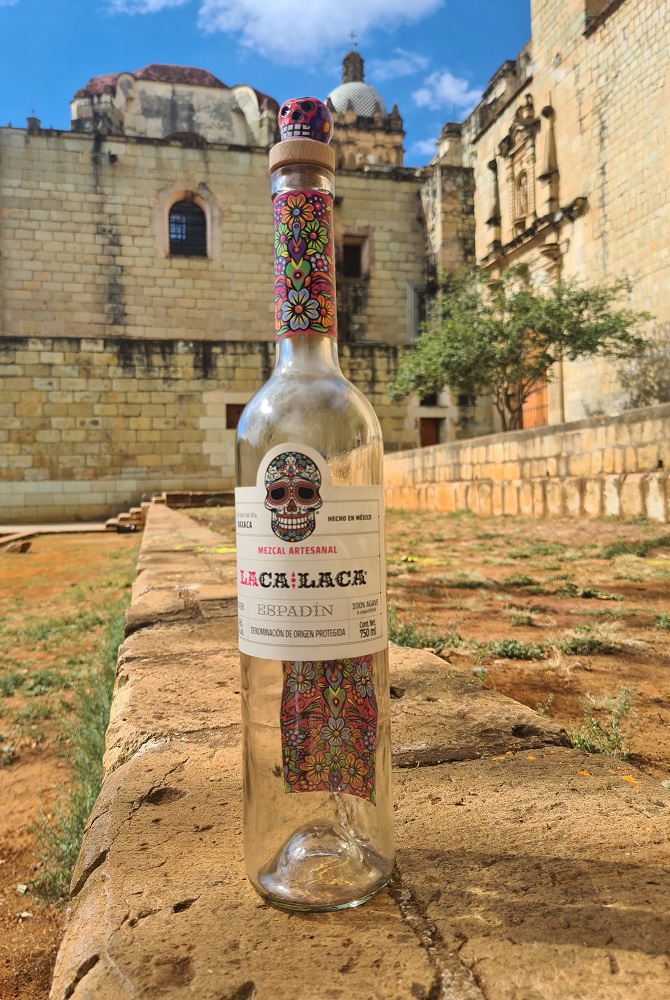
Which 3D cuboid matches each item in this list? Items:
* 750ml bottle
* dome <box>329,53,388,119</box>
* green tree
[{"bbox_3d":[-0.011,-0.005,0.361,0.073,0.375,0.073,-1,0,10],"label":"750ml bottle"},{"bbox_3d":[1.400,-29.800,54.000,4.900,5.000,4.900,-1,0,0],"label":"dome"},{"bbox_3d":[4.250,-3.100,17.300,5.900,4.600,5.400,-1,0,14],"label":"green tree"}]

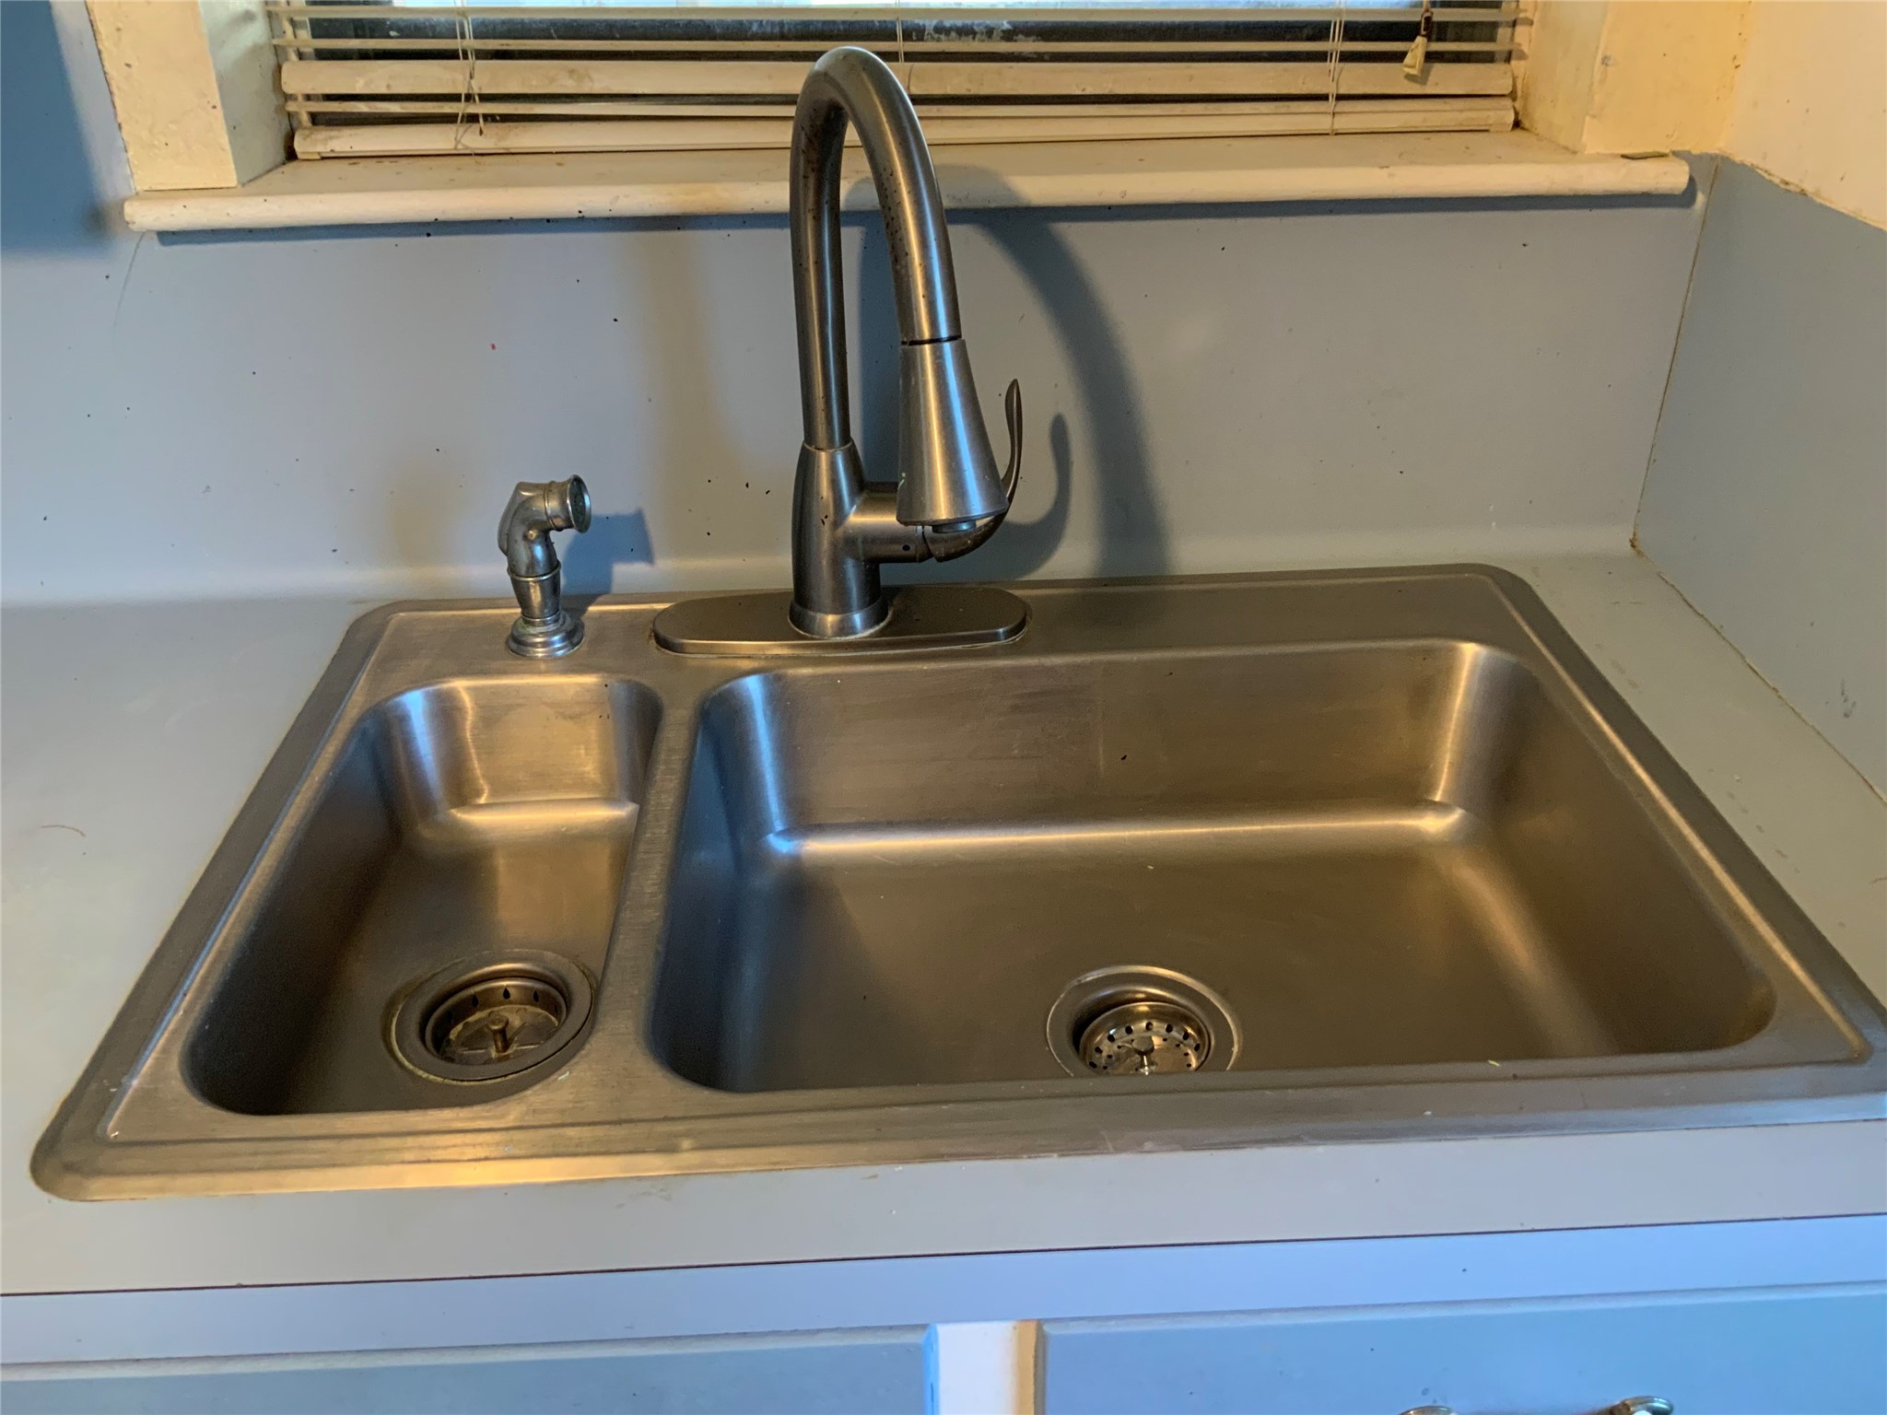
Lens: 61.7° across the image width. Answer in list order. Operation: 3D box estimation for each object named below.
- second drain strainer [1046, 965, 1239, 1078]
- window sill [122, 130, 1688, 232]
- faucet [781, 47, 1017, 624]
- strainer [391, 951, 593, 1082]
[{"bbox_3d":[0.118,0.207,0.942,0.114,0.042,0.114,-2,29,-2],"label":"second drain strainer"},{"bbox_3d":[-0.019,-0.354,1.050,0.982,0.023,0.130,-2,29,-2],"label":"window sill"},{"bbox_3d":[-0.007,-0.185,0.913,0.139,0.375,0.295,-10,30,-16],"label":"faucet"},{"bbox_3d":[-0.257,0.192,0.922,0.114,0.042,0.114,-2,29,-2],"label":"strainer"}]

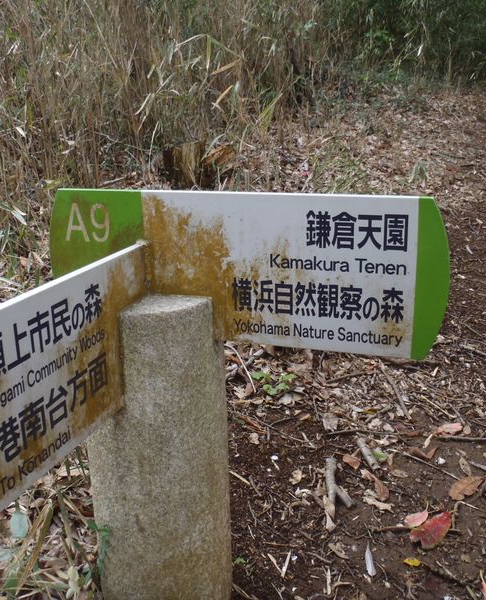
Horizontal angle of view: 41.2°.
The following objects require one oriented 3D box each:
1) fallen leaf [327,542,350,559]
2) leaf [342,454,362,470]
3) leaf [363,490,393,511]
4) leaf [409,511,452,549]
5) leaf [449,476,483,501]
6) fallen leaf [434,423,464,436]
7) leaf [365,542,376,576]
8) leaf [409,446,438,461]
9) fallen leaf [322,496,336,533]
[{"bbox_3d":[0.194,0.510,1.312,0.016,0.012,0.052,-10,21,-22],"label":"fallen leaf"},{"bbox_3d":[0.298,0.444,1.775,0.042,0.020,0.075,-9,18,-24],"label":"leaf"},{"bbox_3d":[0.335,0.497,1.600,0.085,0.018,0.040,12,21,37],"label":"leaf"},{"bbox_3d":[0.431,0.526,1.484,0.130,0.025,0.070,-13,20,-35],"label":"leaf"},{"bbox_3d":[0.516,0.431,1.498,0.051,0.018,0.122,12,24,33],"label":"leaf"},{"bbox_3d":[0.551,0.347,1.734,0.094,0.015,0.043,-10,22,-23],"label":"fallen leaf"},{"bbox_3d":[0.275,0.562,1.401,0.021,0.010,0.105,1,17,5],"label":"leaf"},{"bbox_3d":[0.457,0.385,1.625,0.070,0.022,0.054,-1,20,3],"label":"leaf"},{"bbox_3d":[0.193,0.466,1.415,0.023,0.025,0.100,-2,20,-1],"label":"fallen leaf"}]

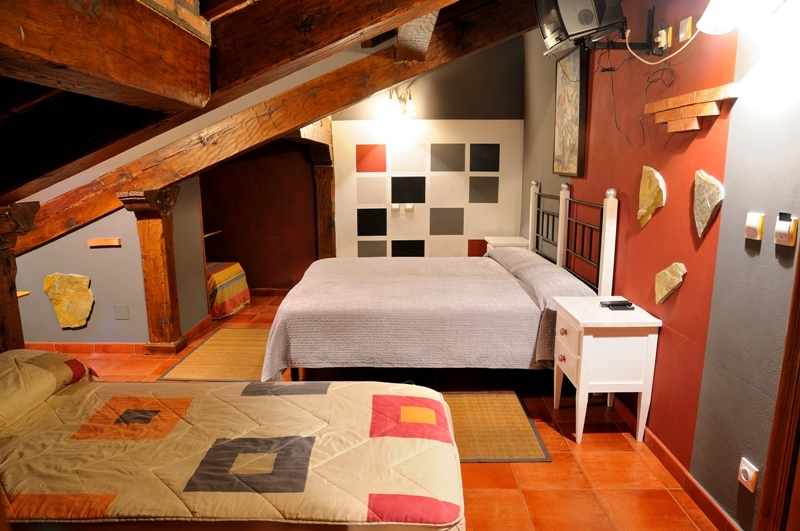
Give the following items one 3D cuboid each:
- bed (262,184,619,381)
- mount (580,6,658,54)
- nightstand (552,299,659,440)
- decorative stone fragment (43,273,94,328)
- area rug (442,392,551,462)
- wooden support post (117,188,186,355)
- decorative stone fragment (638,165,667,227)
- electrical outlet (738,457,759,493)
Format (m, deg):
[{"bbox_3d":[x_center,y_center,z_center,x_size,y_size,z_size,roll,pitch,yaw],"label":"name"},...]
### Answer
[{"bbox_3d":[0.210,0.019,3.907,2.016,1.250,1.803,0,11,1],"label":"bed"},{"bbox_3d":[1.058,-1.153,2.611,0.366,0.232,0.142,0,11,1],"label":"mount"},{"bbox_3d":[1.058,0.539,2.849,0.388,0.640,0.504,0,11,1],"label":"nightstand"},{"bbox_3d":[-2.390,0.256,3.871,0.349,0.417,0.037,0,11,1],"label":"decorative stone fragment"},{"bbox_3d":[0.145,0.853,2.911,1.163,0.010,0.784,0,11,1],"label":"area rug"},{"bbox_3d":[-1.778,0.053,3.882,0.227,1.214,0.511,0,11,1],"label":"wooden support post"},{"bbox_3d":[1.227,-0.324,2.567,0.033,0.298,0.256,0,11,1],"label":"decorative stone fragment"},{"bbox_3d":[1.232,0.740,1.878,0.016,0.089,0.087,0,11,1],"label":"electrical outlet"}]

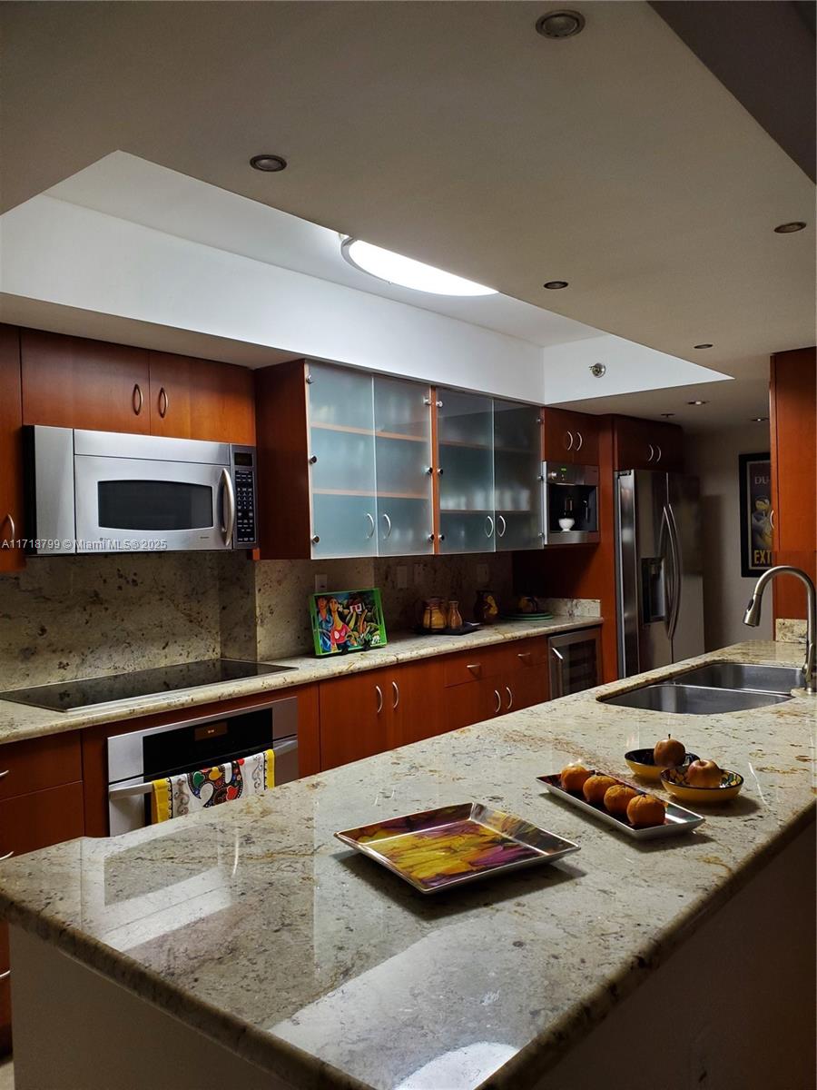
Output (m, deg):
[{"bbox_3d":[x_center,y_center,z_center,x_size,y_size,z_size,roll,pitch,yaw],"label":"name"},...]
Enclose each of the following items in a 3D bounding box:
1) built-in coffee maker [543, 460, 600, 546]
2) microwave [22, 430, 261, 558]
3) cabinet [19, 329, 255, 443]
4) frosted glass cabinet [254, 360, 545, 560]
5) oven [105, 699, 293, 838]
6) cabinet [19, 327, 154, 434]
[{"bbox_3d":[0.826,-0.234,4.808,0.365,0.455,0.592,-1,1,42],"label":"built-in coffee maker"},{"bbox_3d":[-1.034,-0.185,3.111,0.370,0.423,0.915,-1,1,42],"label":"microwave"},{"bbox_3d":[-1.075,-0.562,3.171,0.315,0.326,0.962,-1,1,42],"label":"cabinet"},{"bbox_3d":[0.060,-0.349,3.964,0.330,0.780,1.720,-1,1,42],"label":"frosted glass cabinet"},{"bbox_3d":[-0.856,0.933,2.971,0.585,0.698,0.757,-1,1,42],"label":"oven"},{"bbox_3d":[-1.236,-0.556,2.989,0.315,0.326,0.475,-1,1,42],"label":"cabinet"}]

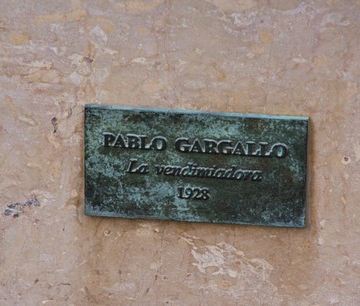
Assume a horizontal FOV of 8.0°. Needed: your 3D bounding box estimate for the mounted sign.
[{"bbox_3d":[0.021,0.017,3.292,0.285,0.146,0.012,3,21,7],"label":"mounted sign"}]

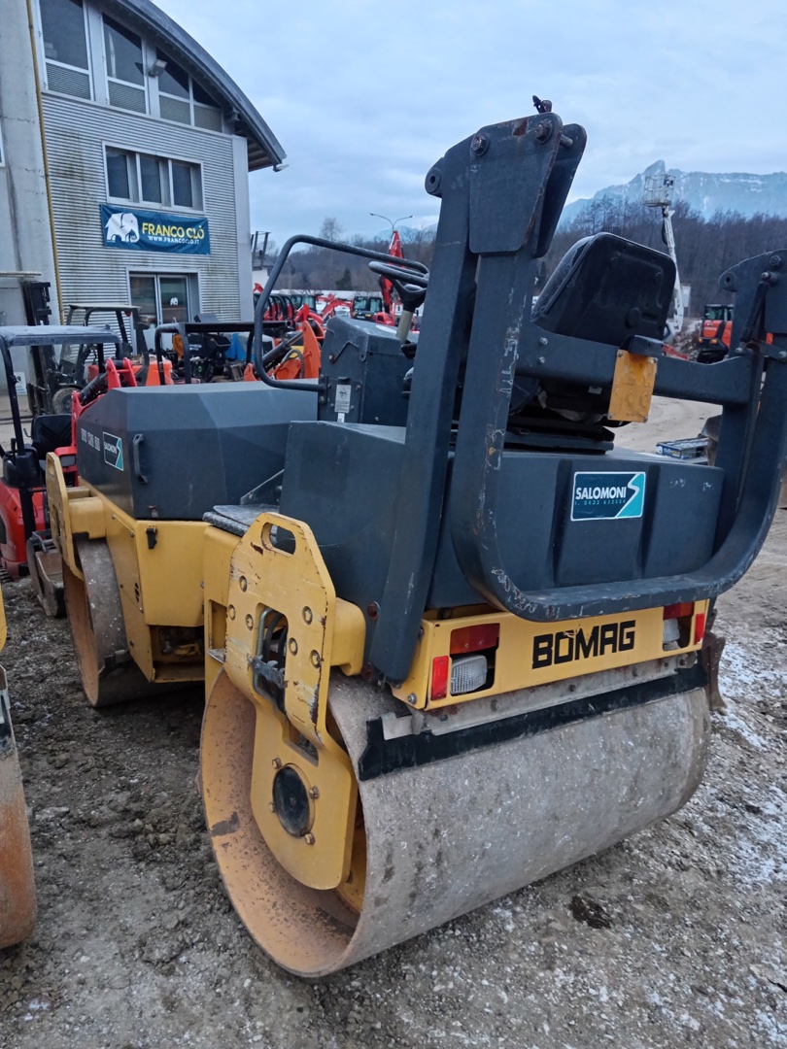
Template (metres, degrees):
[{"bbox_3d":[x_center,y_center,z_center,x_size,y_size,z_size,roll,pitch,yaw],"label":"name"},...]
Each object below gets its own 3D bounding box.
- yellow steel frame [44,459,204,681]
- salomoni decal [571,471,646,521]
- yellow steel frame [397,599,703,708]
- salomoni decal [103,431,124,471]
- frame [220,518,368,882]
[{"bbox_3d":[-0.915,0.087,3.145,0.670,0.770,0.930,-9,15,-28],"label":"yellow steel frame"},{"bbox_3d":[0.481,-0.064,1.819,0.255,0.105,0.012,-2,7,-38],"label":"salomoni decal"},{"bbox_3d":[0.403,0.243,1.904,0.970,0.180,0.140,-2,7,-38],"label":"yellow steel frame"},{"bbox_3d":[-0.934,-0.245,2.730,0.012,0.110,0.290,-9,15,-28],"label":"salomoni decal"},{"bbox_3d":[-0.204,0.368,1.767,0.180,0.790,0.390,-2,11,-38],"label":"frame"}]

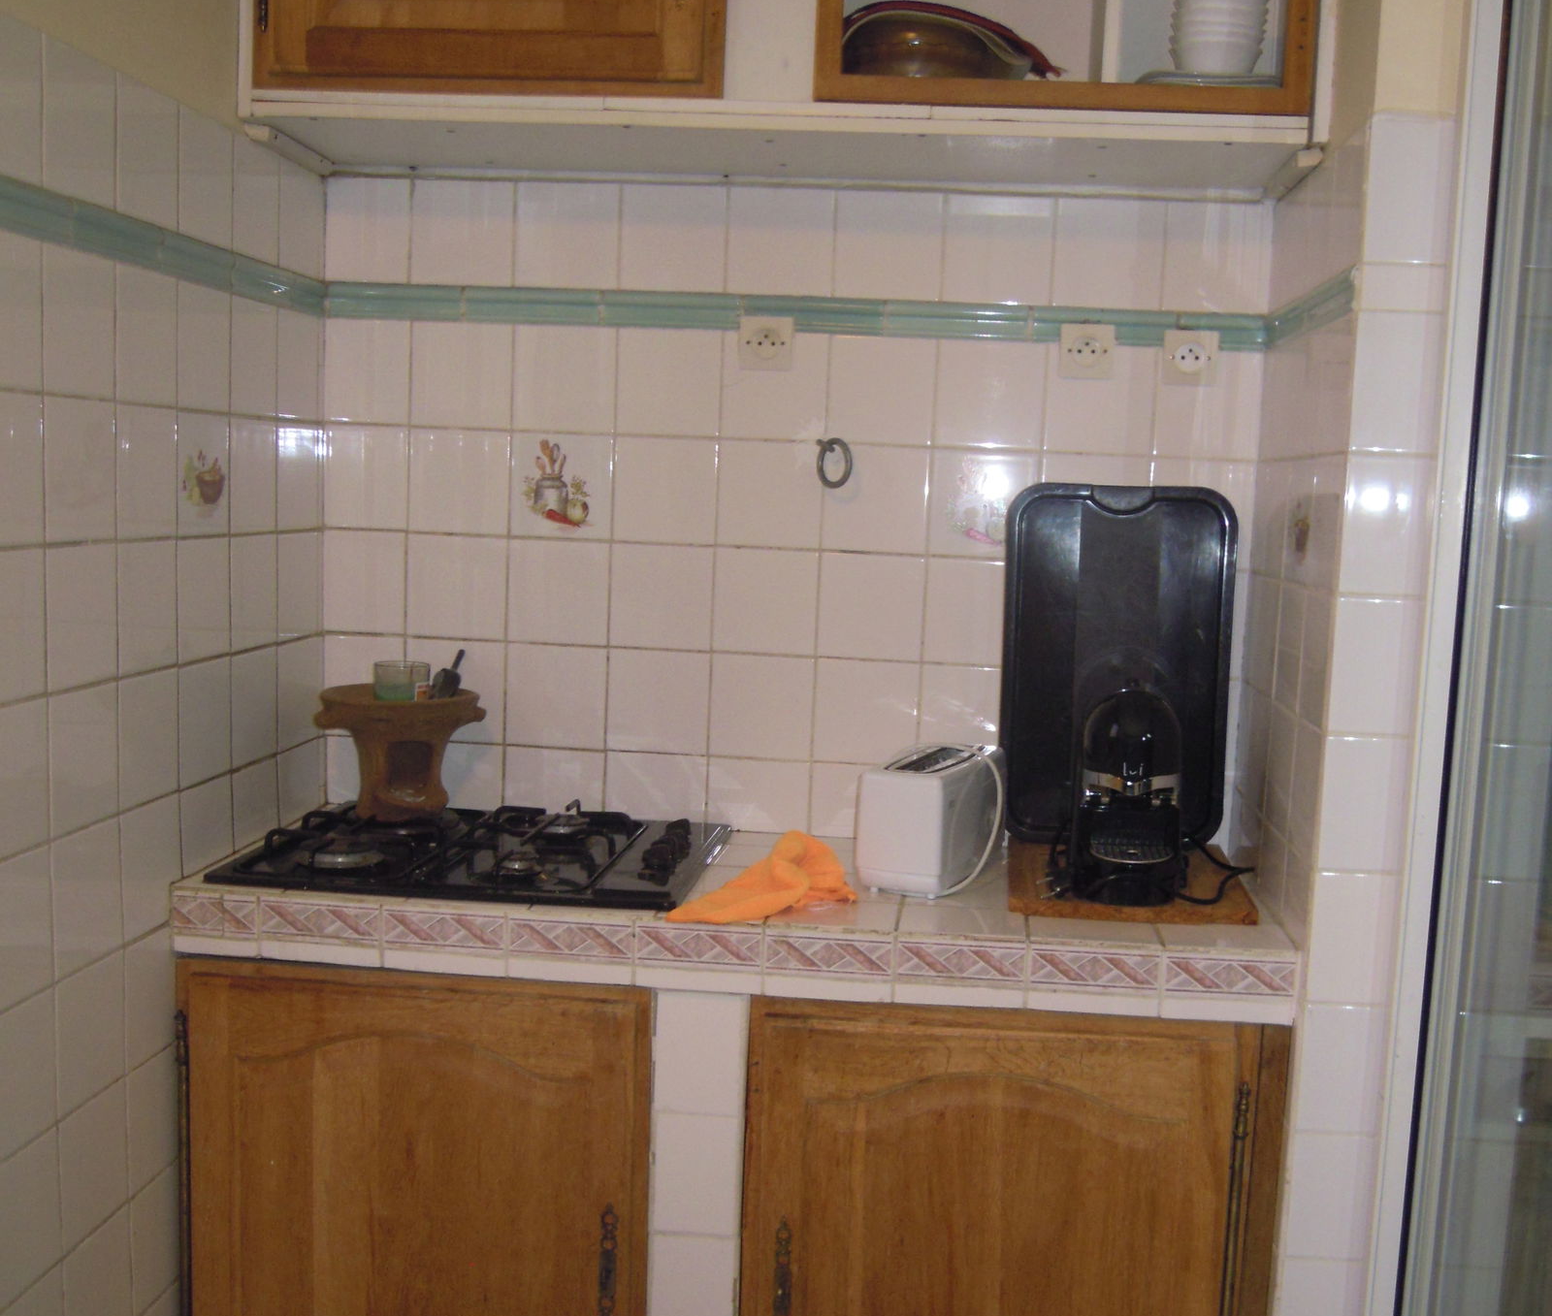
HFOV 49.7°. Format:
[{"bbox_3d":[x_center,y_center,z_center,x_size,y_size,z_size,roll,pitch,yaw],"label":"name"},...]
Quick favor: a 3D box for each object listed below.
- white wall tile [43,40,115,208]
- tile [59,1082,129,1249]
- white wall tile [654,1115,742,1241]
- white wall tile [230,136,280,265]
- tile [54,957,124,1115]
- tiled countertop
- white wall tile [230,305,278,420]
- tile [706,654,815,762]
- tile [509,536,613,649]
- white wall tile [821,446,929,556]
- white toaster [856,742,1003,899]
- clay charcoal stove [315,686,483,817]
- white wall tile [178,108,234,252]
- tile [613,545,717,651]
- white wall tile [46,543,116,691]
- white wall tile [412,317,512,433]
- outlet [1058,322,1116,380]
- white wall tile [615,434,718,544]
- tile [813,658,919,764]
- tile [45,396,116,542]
[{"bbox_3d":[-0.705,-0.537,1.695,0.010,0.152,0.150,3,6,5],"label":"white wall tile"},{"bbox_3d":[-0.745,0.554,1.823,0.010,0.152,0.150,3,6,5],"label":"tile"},{"bbox_3d":[-0.099,0.631,2.047,0.105,0.150,0.008,3,6,6],"label":"white wall tile"},{"bbox_3d":[-0.663,-0.580,2.130,0.010,0.147,0.150,2,6,6],"label":"white wall tile"},{"bbox_3d":[-0.739,0.406,1.805,0.010,0.150,0.150,2,6,6],"label":"tile"},{"bbox_3d":[-0.045,0.324,2.220,1.338,0.087,0.512,3,6,5],"label":"tiled countertop"},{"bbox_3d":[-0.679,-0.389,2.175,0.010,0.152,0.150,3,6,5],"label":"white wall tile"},{"bbox_3d":[-0.018,0.072,2.439,0.150,0.151,0.008,3,6,6],"label":"tile"},{"bbox_3d":[-0.315,-0.095,2.430,0.150,0.150,0.010,2,6,6],"label":"tile"},{"bbox_3d":[0.147,-0.228,2.411,0.150,0.150,0.009,3,6,5],"label":"white wall tile"},{"bbox_3d":[0.211,0.209,2.244,0.114,0.157,0.295,5,6,22],"label":"white toaster"},{"bbox_3d":[-0.524,0.133,2.338,0.252,0.168,0.232,-1,6,-24],"label":"clay charcoal stove"},{"bbox_3d":[-0.695,-0.587,2.056,0.008,0.149,0.150,3,6,6],"label":"white wall tile"},{"bbox_3d":[-0.165,-0.090,2.453,0.150,0.150,0.009,3,6,5],"label":"tile"},{"bbox_3d":[-0.727,-0.044,1.755,0.010,0.150,0.150,2,6,6],"label":"white wall tile"},{"bbox_3d":[-0.454,-0.409,2.415,0.150,0.150,0.010,2,6,6],"label":"white wall tile"},{"bbox_3d":[0.434,-0.425,2.327,0.077,0.077,0.014,3,6,5],"label":"outlet"},{"bbox_3d":[-0.158,-0.242,2.423,0.150,0.151,0.008,3,6,6],"label":"white wall tile"},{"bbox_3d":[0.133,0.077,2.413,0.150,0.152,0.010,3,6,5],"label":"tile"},{"bbox_3d":[-0.742,-0.198,1.780,0.009,0.150,0.150,3,6,5],"label":"tile"}]

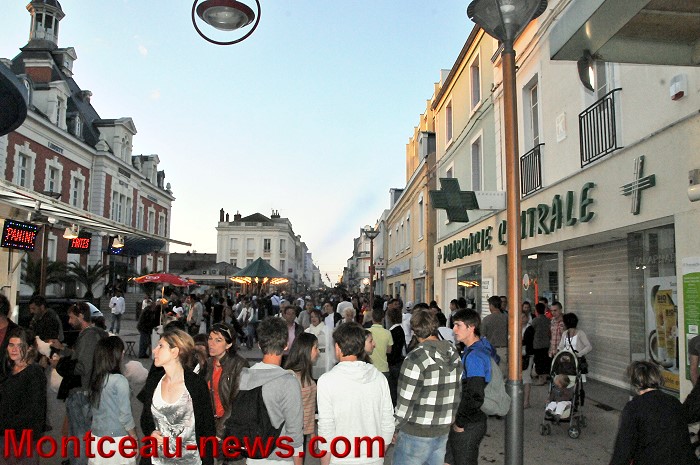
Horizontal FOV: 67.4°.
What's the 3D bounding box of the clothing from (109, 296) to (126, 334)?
[{"bbox_3d":[-9.444,3.363,21.300,0.600,1.500,0.360,3,-7,-24],"label":"clothing"}]

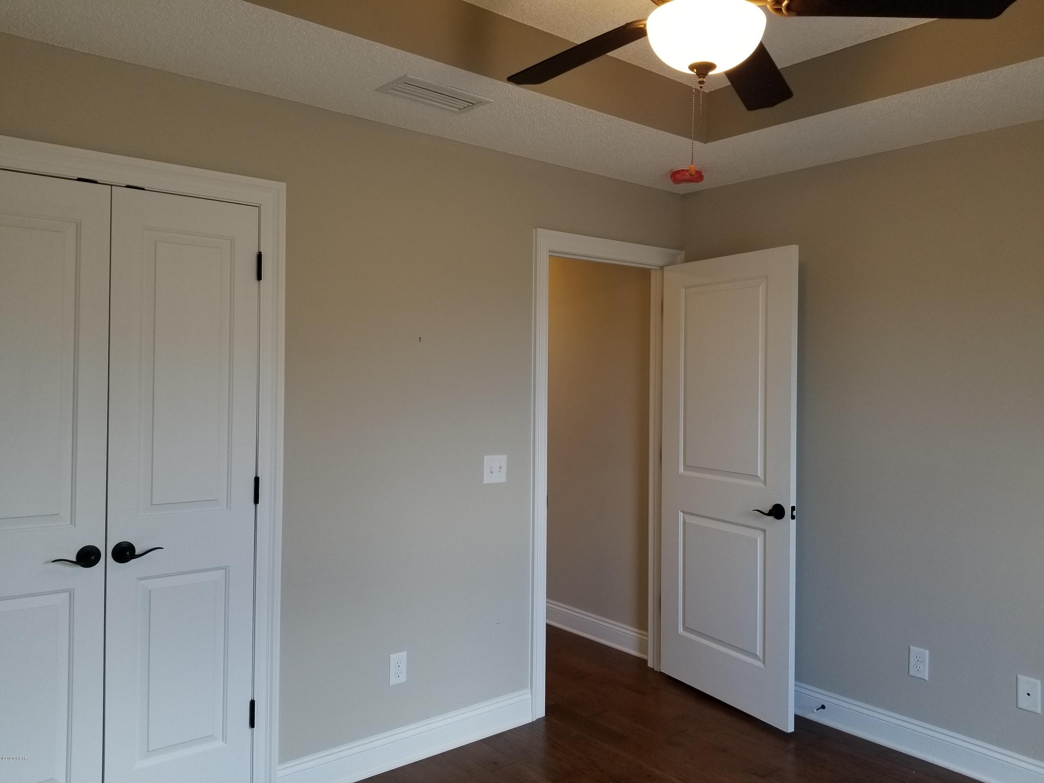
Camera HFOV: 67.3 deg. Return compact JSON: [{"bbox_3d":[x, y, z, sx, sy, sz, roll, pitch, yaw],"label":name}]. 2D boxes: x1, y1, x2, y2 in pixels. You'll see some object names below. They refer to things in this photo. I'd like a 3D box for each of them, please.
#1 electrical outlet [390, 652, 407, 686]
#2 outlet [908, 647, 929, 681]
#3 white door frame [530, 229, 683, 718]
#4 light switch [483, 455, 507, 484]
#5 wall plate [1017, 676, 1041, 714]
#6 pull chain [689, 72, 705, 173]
[{"bbox_3d":[-0.470,1.055,2.983,0.071,0.115,0.010,0,0,-39],"label":"electrical outlet"},{"bbox_3d":[1.549,1.061,3.060,0.010,0.115,0.071,0,0,-40],"label":"outlet"},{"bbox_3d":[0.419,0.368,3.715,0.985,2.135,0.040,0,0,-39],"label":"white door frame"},{"bbox_3d":[-0.111,0.326,3.271,0.116,0.115,0.014,0,0,-39],"label":"light switch"},{"bbox_3d":[1.792,1.071,2.770,0.008,0.115,0.071,0,0,-40],"label":"wall plate"},{"bbox_3d":[0.424,-0.647,1.900,0.036,0.243,0.030,1,0,0],"label":"pull chain"}]

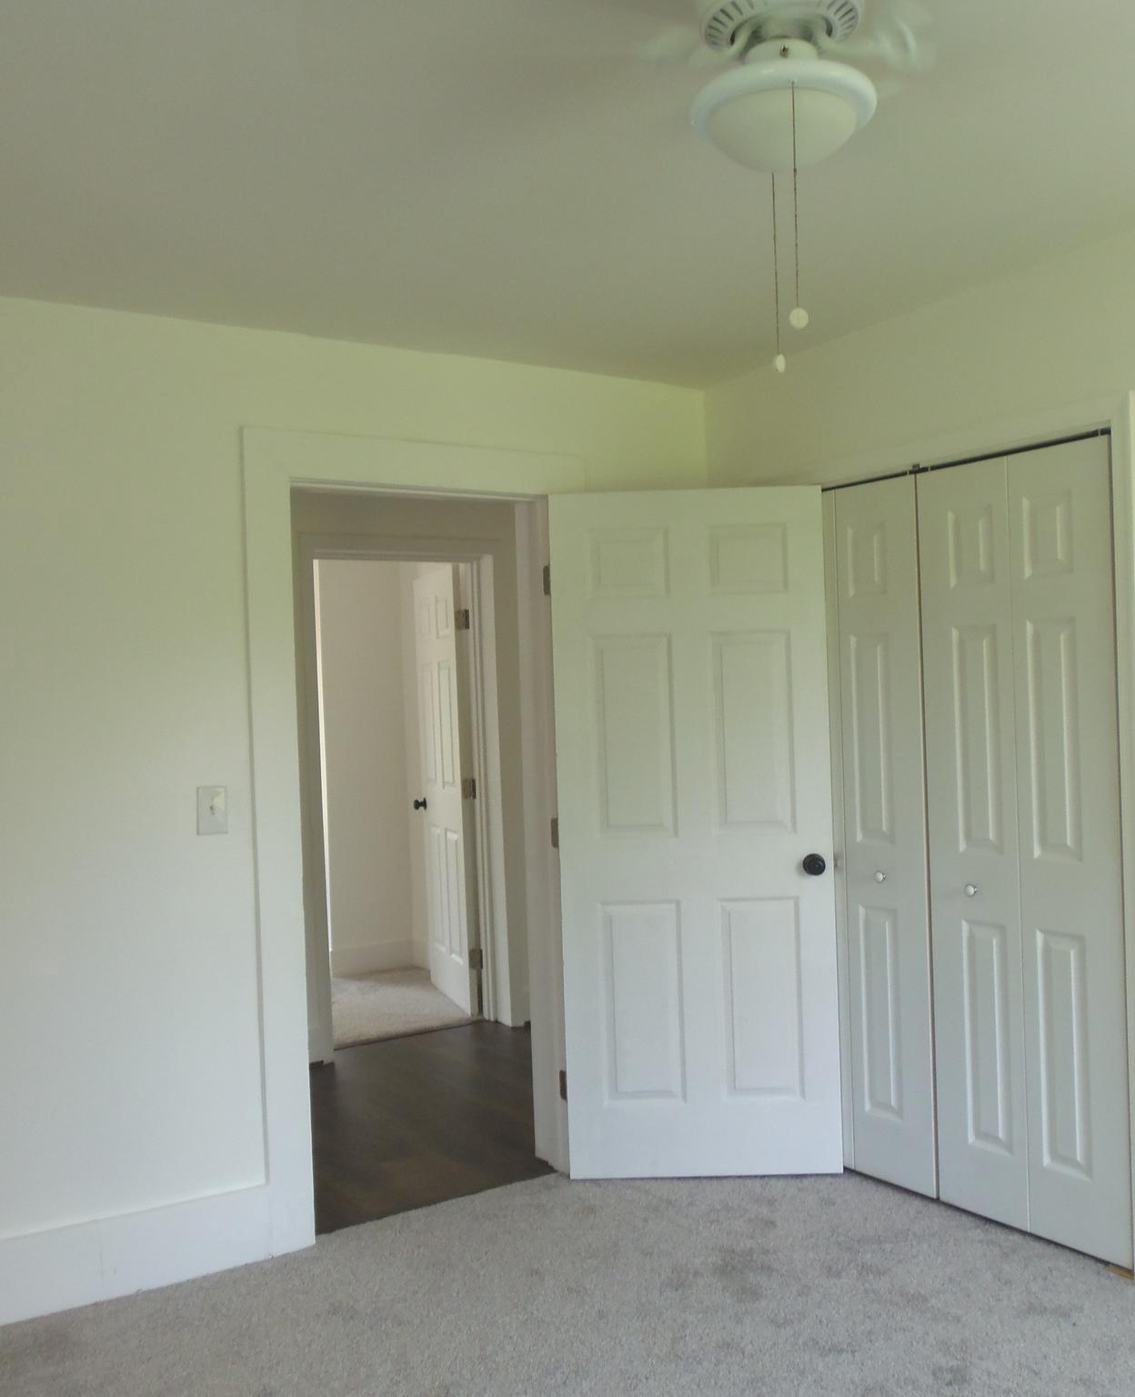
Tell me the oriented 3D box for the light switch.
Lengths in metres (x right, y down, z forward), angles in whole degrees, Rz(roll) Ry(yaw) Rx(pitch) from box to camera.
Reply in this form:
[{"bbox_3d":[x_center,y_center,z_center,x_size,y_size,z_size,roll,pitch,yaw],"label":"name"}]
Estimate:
[{"bbox_3d":[-0.886,0.282,3.237,0.073,0.117,0.018,-2,0,-32],"label":"light switch"}]

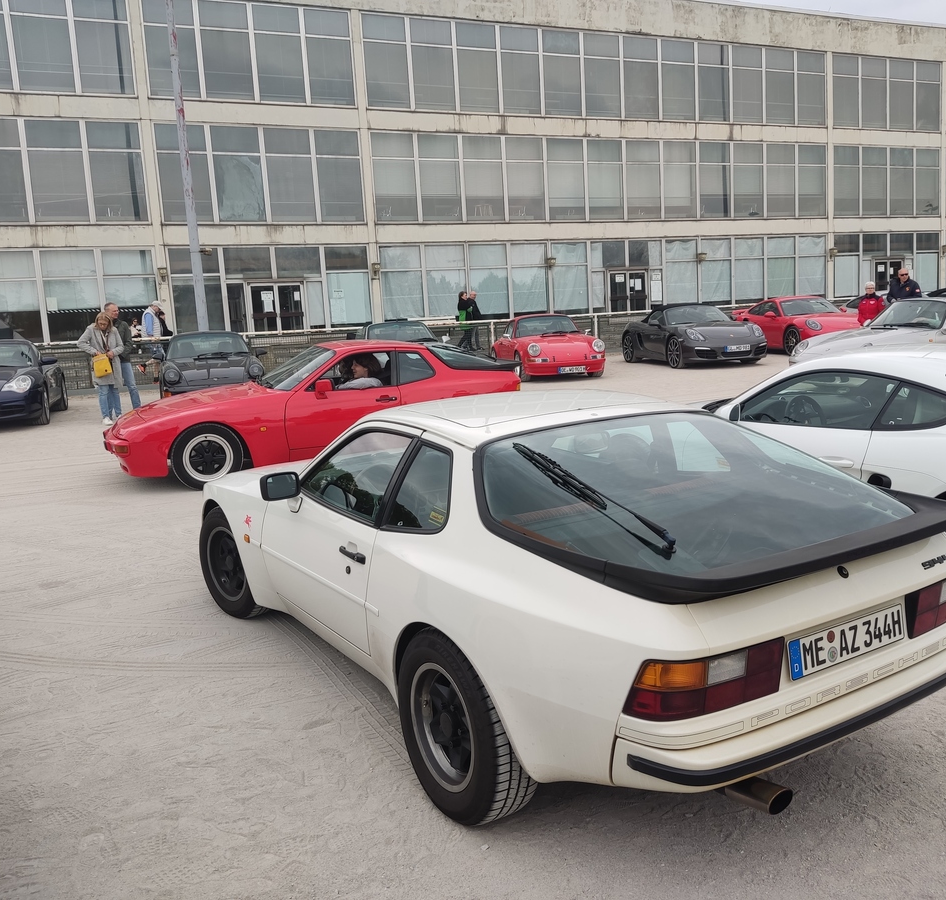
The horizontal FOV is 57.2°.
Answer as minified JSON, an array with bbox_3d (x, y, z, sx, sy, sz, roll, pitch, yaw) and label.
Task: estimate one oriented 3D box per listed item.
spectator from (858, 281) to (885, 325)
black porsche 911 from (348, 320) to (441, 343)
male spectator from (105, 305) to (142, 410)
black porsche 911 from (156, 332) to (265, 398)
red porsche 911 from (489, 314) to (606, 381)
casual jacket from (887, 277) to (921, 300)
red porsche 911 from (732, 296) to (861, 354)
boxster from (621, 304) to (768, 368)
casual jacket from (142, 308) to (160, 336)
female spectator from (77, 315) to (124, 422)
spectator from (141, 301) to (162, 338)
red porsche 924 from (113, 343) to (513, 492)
[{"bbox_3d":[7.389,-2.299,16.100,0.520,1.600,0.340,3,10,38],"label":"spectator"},{"bbox_3d":[-1.480,-1.800,16.600,1.650,1.290,4.220,-5,10,-15],"label":"black porsche 911"},{"bbox_3d":[-5.655,-1.463,14.087,0.400,1.830,0.560,2,10,35],"label":"male spectator"},{"bbox_3d":[-4.467,-1.394,14.912,1.700,1.310,4.250,-6,10,-16],"label":"black porsche 911"},{"bbox_3d":[1.426,-2.128,17.650,1.650,1.320,4.150,-5,9,-12],"label":"red porsche 911"},{"bbox_3d":[7.368,-2.604,14.800,0.600,0.750,0.330,0,10,17],"label":"casual jacket"},{"bbox_3d":[7.784,-3.004,20.650,1.890,1.300,4.480,-4,10,-9],"label":"red porsche 911"},{"bbox_3d":[4.693,-2.548,18.955,1.830,1.285,4.370,-5,10,-12],"label":"boxster"},{"bbox_3d":[-7.033,-2.811,19.035,0.400,0.680,0.500,-6,8,-18],"label":"casual jacket"},{"bbox_3d":[-5.527,-1.222,13.000,0.620,1.670,0.450,-6,10,-20],"label":"female spectator"},{"bbox_3d":[-6.661,-2.200,17.900,0.580,1.720,0.500,-4,9,-9],"label":"spectator"},{"bbox_3d":[-1.640,-0.465,9.420,4.200,1.270,1.735,-6,10,-17],"label":"red porsche 924"}]

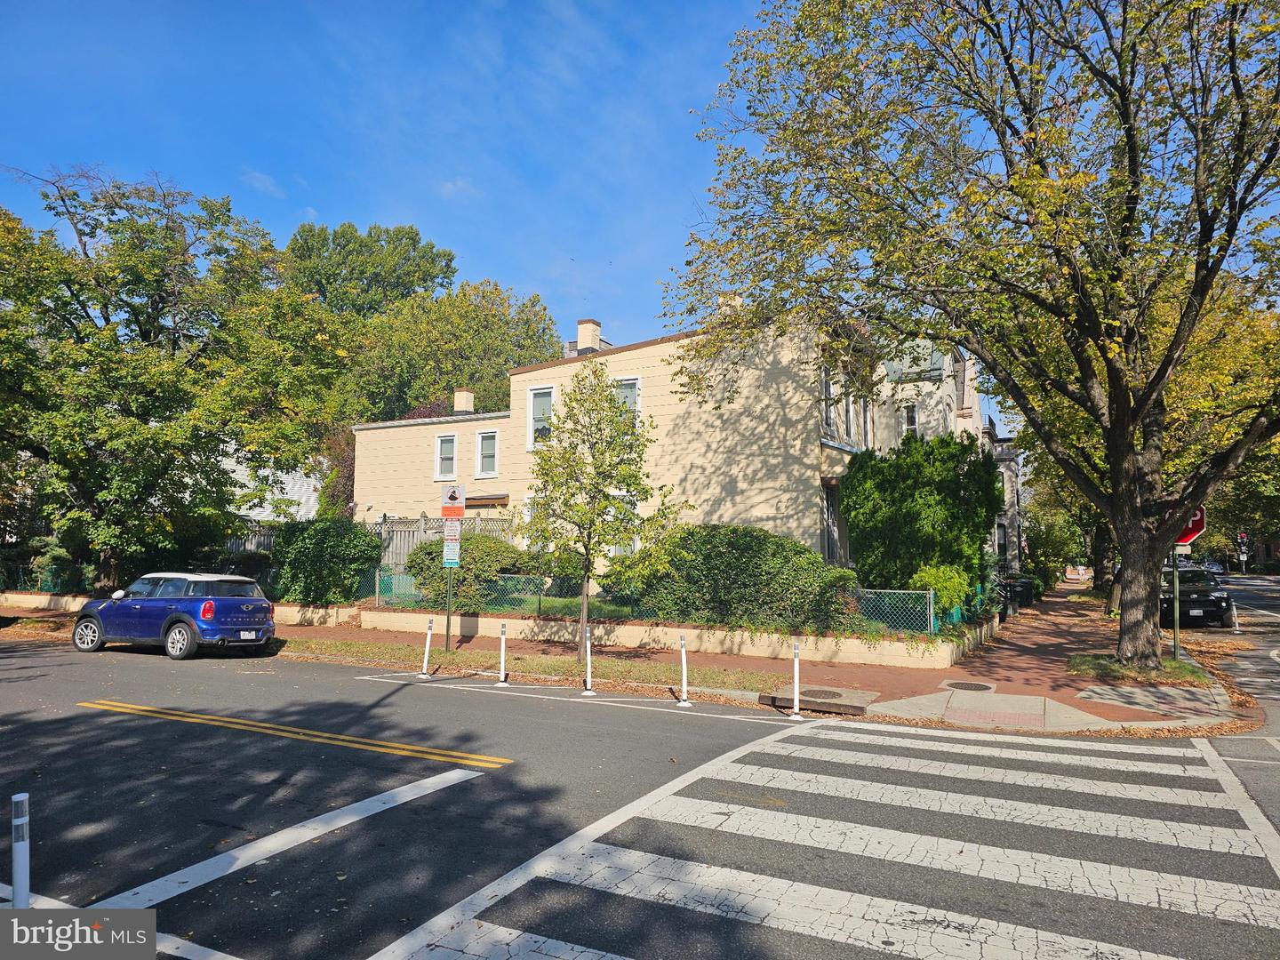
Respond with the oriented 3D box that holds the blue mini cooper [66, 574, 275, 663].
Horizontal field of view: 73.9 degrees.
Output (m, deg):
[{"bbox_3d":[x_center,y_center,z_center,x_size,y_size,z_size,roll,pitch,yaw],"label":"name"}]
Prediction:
[{"bbox_3d":[-9.135,2.592,16.710,4.110,1.560,1.800,-2,-6,25],"label":"blue mini cooper"}]

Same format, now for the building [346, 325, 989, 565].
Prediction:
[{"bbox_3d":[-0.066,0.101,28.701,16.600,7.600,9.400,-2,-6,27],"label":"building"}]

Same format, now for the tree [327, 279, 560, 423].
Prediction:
[{"bbox_3d":[-8.646,-2.195,38.000,10.300,13.790,10.300,-3,-6,27],"label":"tree"}]

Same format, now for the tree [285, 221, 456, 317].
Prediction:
[{"bbox_3d":[-15.323,-4.664,48.000,11.000,20.510,11.000,-3,-6,27],"label":"tree"}]

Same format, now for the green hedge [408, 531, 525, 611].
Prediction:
[{"bbox_3d":[-4.114,2.187,19.852,2.900,1.800,2.200,-3,-6,27],"label":"green hedge"}]

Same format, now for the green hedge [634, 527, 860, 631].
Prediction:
[{"bbox_3d":[1.972,1.932,16.608,4.600,2.000,2.200,-3,-6,27],"label":"green hedge"}]

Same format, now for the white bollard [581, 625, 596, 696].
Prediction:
[{"bbox_3d":[-0.719,2.561,12.042,0.180,0.925,0.180,-3,-6,27],"label":"white bollard"}]

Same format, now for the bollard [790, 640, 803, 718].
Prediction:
[{"bbox_3d":[1.917,2.453,10.422,0.180,0.925,0.180,-3,-6,27],"label":"bollard"}]

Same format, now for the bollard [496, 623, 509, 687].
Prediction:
[{"bbox_3d":[-2.089,2.659,12.972,0.180,0.925,0.180,0,-5,0],"label":"bollard"}]

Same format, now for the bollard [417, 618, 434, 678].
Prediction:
[{"bbox_3d":[-3.350,2.653,13.435,0.200,0.921,0.200,2,-6,28],"label":"bollard"}]

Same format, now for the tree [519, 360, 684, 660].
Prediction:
[{"bbox_3d":[-0.678,0.493,14.981,2.802,5.290,2.662,0,-5,0],"label":"tree"}]

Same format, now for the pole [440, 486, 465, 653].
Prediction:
[{"bbox_3d":[-3.550,1.669,15.997,0.450,3.105,0.080,1,-5,-4],"label":"pole"}]

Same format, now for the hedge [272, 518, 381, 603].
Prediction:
[{"bbox_3d":[-8.194,2.150,22.300,2.450,2.280,1.400,-2,-6,27],"label":"hedge"}]

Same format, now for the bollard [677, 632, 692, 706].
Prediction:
[{"bbox_3d":[0.591,2.499,11.194,0.200,0.912,0.200,0,-5,0],"label":"bollard"}]

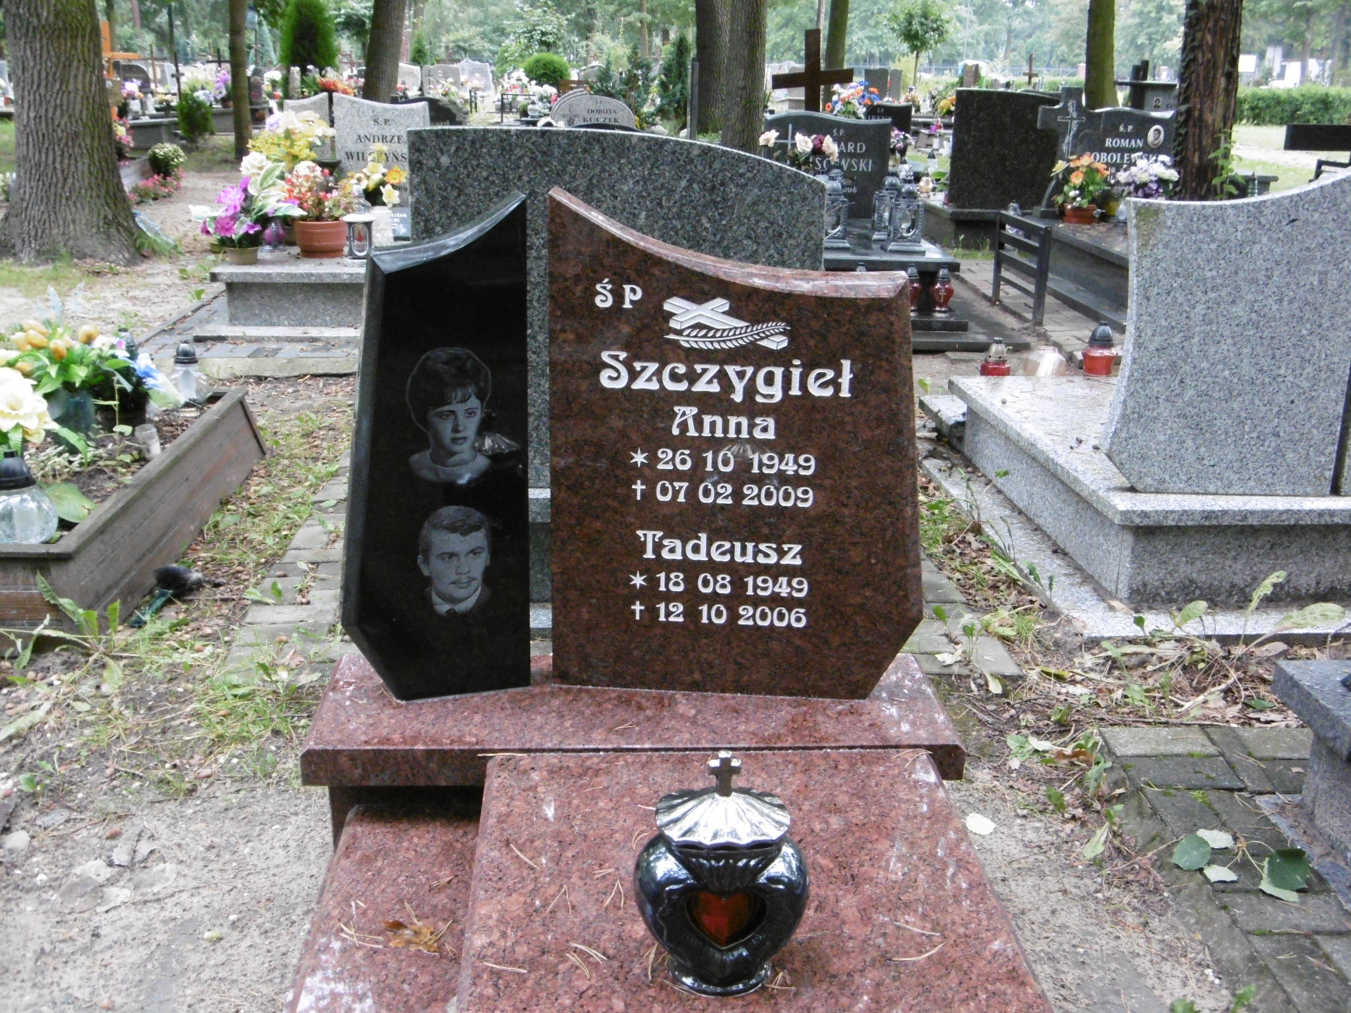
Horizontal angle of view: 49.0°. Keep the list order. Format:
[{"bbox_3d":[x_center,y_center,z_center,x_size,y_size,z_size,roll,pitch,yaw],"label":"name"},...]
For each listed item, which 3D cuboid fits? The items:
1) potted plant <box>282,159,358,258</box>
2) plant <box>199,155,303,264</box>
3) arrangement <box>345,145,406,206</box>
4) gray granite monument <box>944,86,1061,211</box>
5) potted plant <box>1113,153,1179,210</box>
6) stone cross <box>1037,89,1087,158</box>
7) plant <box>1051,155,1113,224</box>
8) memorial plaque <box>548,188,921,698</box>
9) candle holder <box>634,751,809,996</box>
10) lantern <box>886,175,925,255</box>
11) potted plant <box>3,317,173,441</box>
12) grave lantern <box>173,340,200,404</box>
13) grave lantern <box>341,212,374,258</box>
[{"bbox_3d":[-1.622,-1.363,6.805,0.325,0.425,0.320,0,17,-4],"label":"potted plant"},{"bbox_3d":[-1.972,-1.381,6.900,0.470,0.492,0.420,0,17,-4],"label":"plant"},{"bbox_3d":[-1.474,-1.619,7.279,0.285,0.302,0.240,0,17,-4],"label":"arrangement"},{"bbox_3d":[2.412,-2.572,10.700,0.805,0.835,0.090,0,17,-4],"label":"gray granite monument"},{"bbox_3d":[2.988,-2.039,9.423,0.374,0.403,0.340,0,17,-2],"label":"potted plant"},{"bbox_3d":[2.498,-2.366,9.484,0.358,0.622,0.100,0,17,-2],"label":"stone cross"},{"bbox_3d":[2.588,-2.020,9.450,0.387,0.429,0.370,0,17,-4],"label":"plant"},{"bbox_3d":[0.100,-0.085,2.225,0.567,0.753,0.090,2,17,3],"label":"memorial plaque"},{"bbox_3d":[0.059,0.422,1.743,0.205,0.293,0.185,2,17,2],"label":"candle holder"},{"bbox_3d":[1.160,-1.471,7.480,0.185,0.377,0.185,0,17,-4],"label":"lantern"},{"bbox_3d":[-1.732,-0.377,4.380,0.474,0.348,0.380,0,17,-4],"label":"potted plant"},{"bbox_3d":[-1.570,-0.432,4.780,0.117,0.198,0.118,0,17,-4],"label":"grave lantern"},{"bbox_3d":[-1.486,-1.271,6.950,0.148,0.215,0.145,0,17,-4],"label":"grave lantern"}]

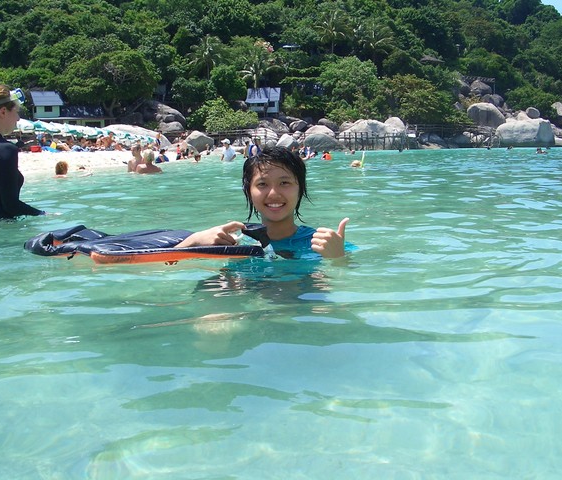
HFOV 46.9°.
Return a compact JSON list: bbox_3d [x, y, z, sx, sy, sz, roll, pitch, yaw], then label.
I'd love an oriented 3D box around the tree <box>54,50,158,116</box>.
[{"bbox_3d":[-22.239,-19.832,82.000,13.180,8.360,11.000,-1,8,0],"label":"tree"}]

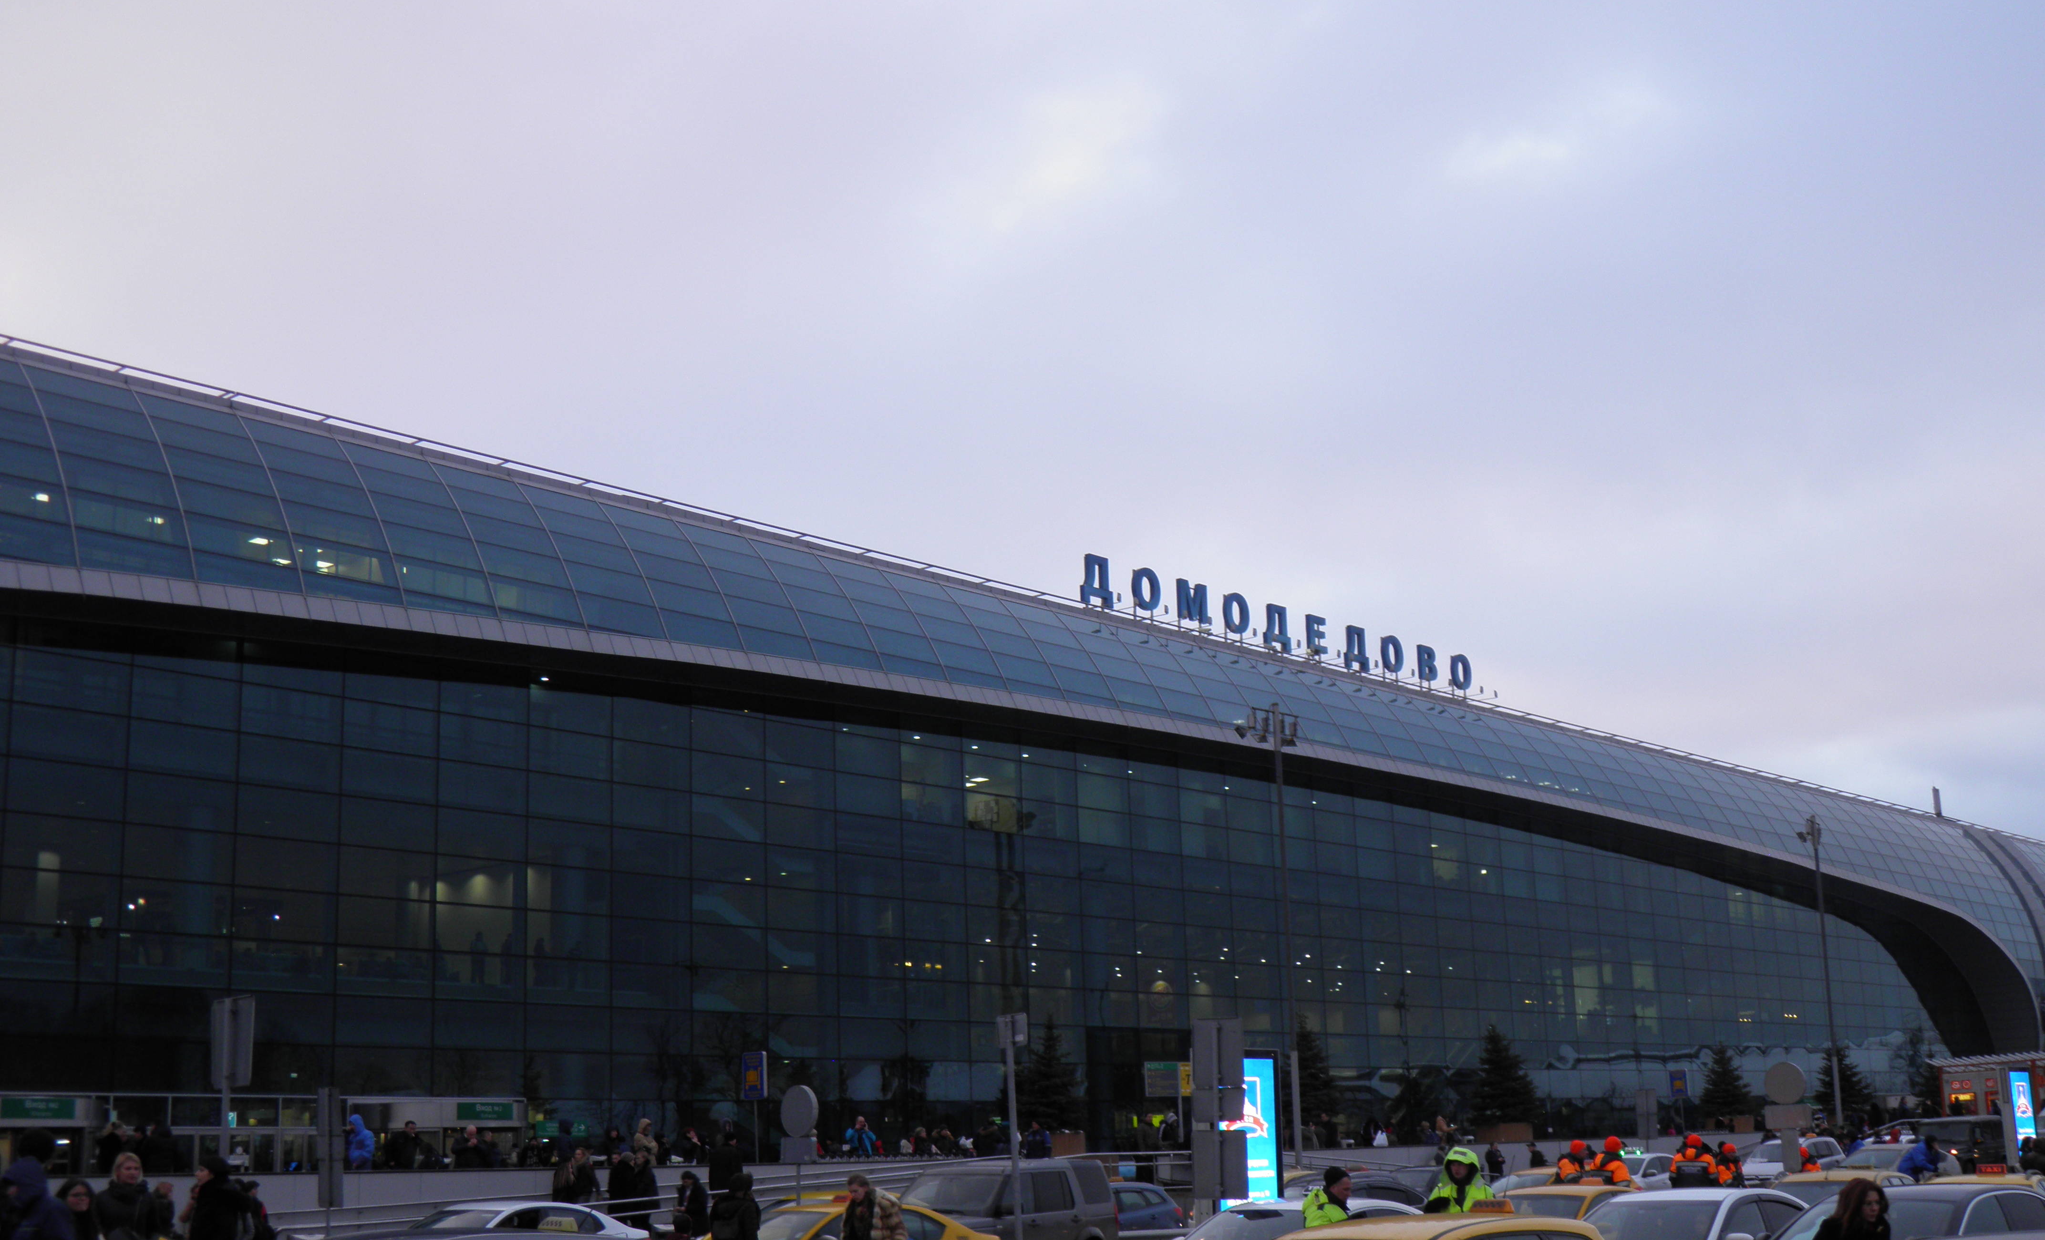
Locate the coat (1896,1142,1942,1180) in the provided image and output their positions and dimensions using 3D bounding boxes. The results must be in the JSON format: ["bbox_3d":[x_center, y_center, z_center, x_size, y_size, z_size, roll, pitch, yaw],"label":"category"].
[{"bbox_3d":[14.417,8.727,36.917,0.600,0.720,0.520,-3,-13,6],"label":"coat"}]

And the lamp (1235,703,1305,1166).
[{"bbox_3d":[5.748,7.600,50.149,0.800,11.700,1.700,-14,-18,42],"label":"lamp"}]

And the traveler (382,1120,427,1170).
[{"bbox_3d":[-10.708,9.539,39.804,0.600,1.760,0.420,3,-14,-20],"label":"traveler"}]

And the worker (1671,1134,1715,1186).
[{"bbox_3d":[8.918,7.686,30.292,0.580,1.800,0.400,-5,-14,12],"label":"worker"}]

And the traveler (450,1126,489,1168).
[{"bbox_3d":[-9.512,9.586,39.598,0.560,1.750,0.420,0,-14,-8],"label":"traveler"}]

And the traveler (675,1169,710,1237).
[{"bbox_3d":[-5.246,9.642,36.598,0.420,1.750,0.520,11,-18,-42],"label":"traveler"}]

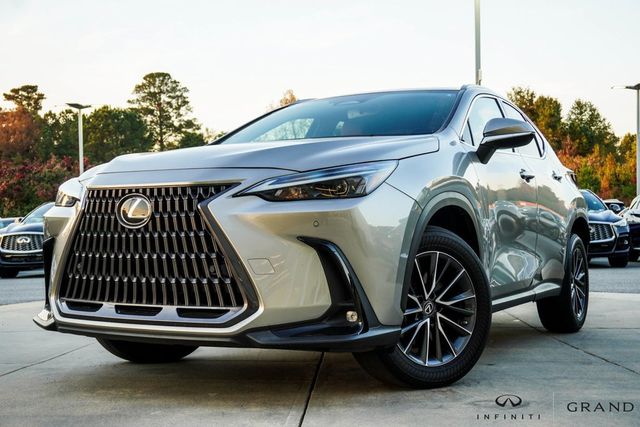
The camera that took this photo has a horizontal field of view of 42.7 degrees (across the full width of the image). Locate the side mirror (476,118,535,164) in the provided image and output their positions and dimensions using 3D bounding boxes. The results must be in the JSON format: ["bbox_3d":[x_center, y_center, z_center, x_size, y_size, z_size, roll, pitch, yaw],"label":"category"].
[{"bbox_3d":[0.949,-0.370,4.162,0.280,0.220,0.190,-2,-3,30],"label":"side mirror"}]

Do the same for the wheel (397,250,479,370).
[{"bbox_3d":[0.449,0.420,3.664,0.500,0.500,0.200,1,-3,-34],"label":"wheel"}]

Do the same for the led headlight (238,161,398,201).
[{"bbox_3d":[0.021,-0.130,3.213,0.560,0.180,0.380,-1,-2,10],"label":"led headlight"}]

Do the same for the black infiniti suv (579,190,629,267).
[{"bbox_3d":[5.330,0.300,18.000,1.920,1.690,4.750,-1,-2,4],"label":"black infiniti suv"}]

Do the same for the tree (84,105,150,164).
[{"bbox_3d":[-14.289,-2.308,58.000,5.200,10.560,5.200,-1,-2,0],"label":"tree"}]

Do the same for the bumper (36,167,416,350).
[{"bbox_3d":[-0.568,0.214,3.487,1.860,0.700,0.640,-2,-3,30],"label":"bumper"}]

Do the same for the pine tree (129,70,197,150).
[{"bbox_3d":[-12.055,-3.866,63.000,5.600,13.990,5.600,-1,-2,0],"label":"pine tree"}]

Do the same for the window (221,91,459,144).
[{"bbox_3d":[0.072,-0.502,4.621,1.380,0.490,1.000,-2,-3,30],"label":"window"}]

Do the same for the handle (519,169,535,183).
[{"bbox_3d":[1.209,-0.224,4.770,0.060,0.060,0.230,-2,-3,30],"label":"handle"}]

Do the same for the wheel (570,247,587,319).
[{"bbox_3d":[1.804,0.494,5.974,0.200,0.500,0.500,-2,-3,30],"label":"wheel"}]

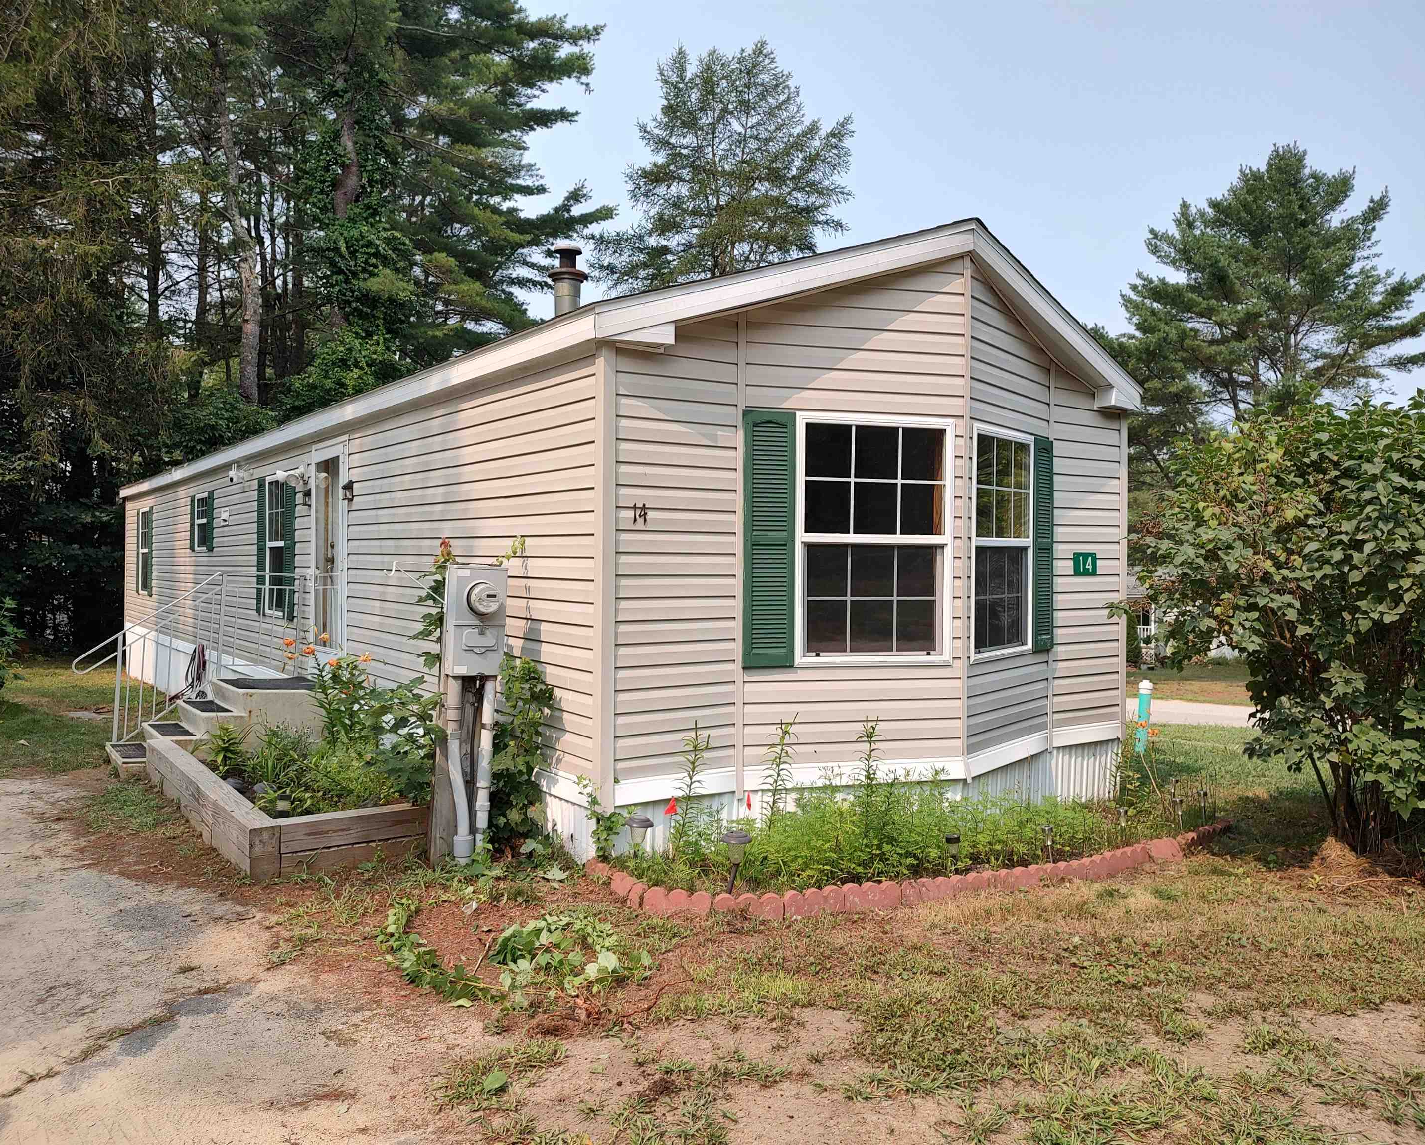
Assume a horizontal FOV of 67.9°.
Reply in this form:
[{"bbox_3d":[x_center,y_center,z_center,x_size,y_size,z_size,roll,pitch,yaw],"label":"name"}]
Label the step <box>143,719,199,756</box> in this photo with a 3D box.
[{"bbox_3d":[-4.355,1.355,8.496,0.290,0.190,0.880,0,1,-36],"label":"step"}]

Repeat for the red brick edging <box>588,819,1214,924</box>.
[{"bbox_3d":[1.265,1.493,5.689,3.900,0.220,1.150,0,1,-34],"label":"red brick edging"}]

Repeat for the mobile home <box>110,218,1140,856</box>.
[{"bbox_3d":[-3.699,-0.278,13.113,4.400,3.800,17.400,0,1,-35],"label":"mobile home"}]

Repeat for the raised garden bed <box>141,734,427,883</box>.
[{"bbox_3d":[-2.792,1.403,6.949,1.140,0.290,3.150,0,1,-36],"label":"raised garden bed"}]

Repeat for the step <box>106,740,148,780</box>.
[{"bbox_3d":[-4.566,1.481,8.345,0.290,0.180,0.880,0,1,-36],"label":"step"}]

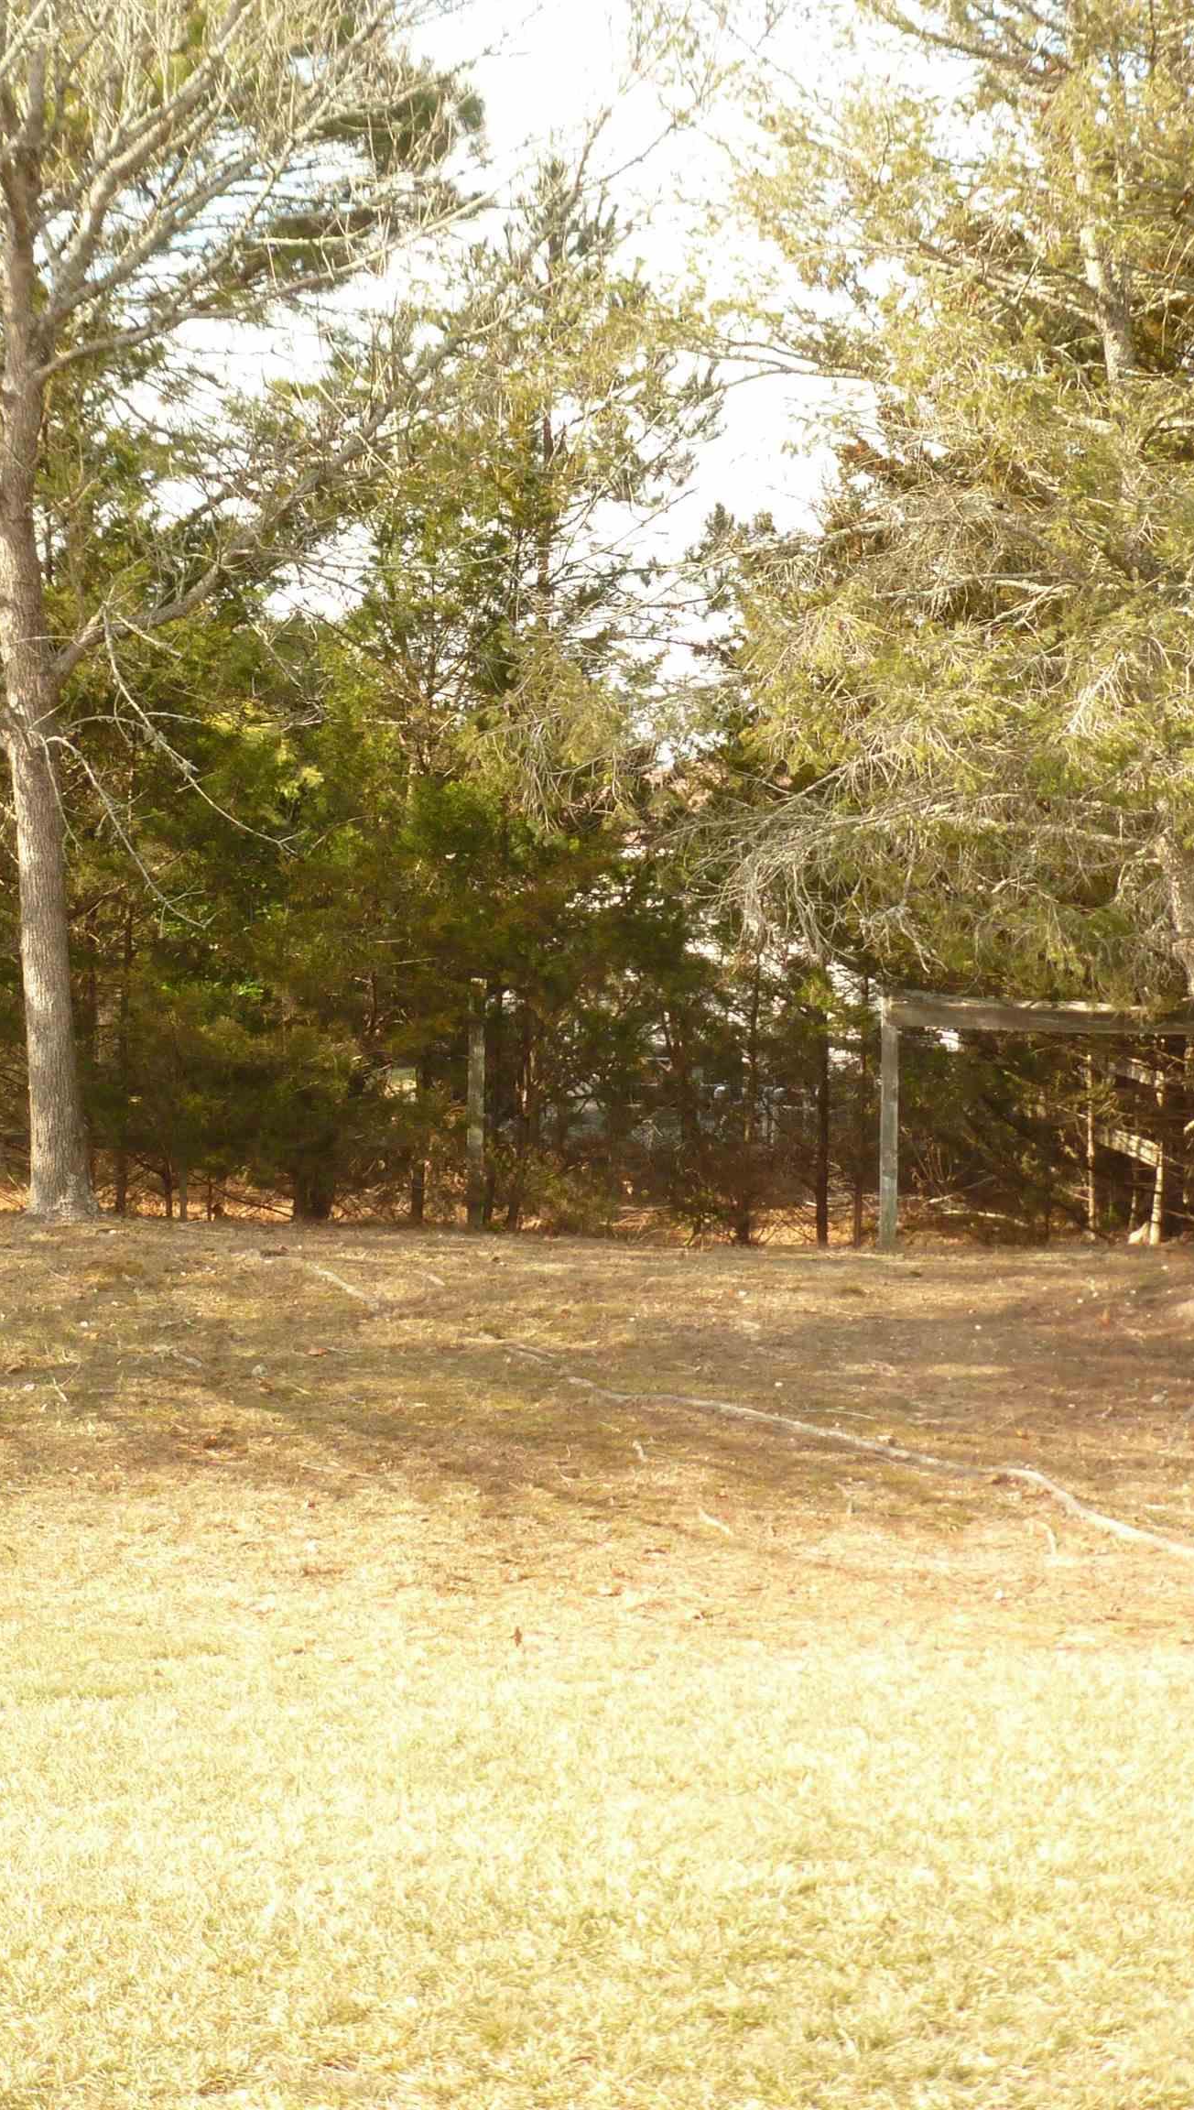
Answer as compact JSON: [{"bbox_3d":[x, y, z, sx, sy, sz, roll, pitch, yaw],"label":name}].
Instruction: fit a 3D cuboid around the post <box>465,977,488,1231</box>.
[{"bbox_3d":[-0.698,0.291,21.300,0.100,1.478,0.100,0,1,-3],"label":"post"}]

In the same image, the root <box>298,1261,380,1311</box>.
[{"bbox_3d":[-1.283,1.143,18.200,0.120,0.080,1.770,0,1,-16],"label":"root"}]

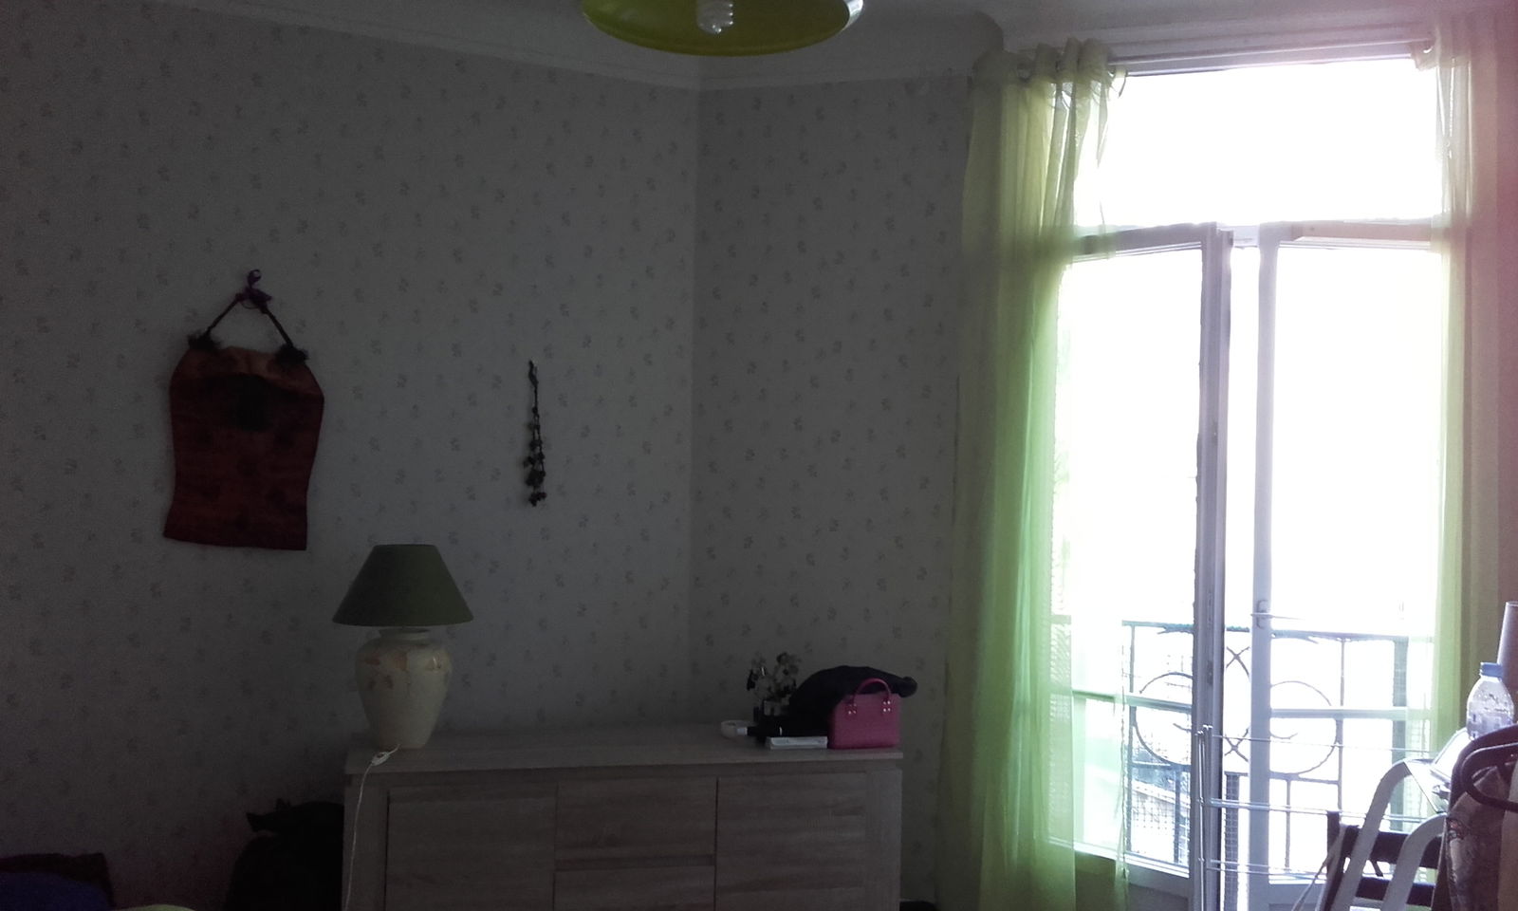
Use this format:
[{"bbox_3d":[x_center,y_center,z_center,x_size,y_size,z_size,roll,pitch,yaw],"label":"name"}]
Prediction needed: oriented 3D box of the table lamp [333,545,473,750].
[{"bbox_3d":[-1.005,0.538,3.598,0.388,0.560,0.388,2,-1,-14],"label":"table lamp"}]

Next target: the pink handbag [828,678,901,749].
[{"bbox_3d":[0.279,0.684,3.395,0.183,0.178,0.085,1,0,-18],"label":"pink handbag"}]

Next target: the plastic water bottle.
[{"bbox_3d":[1.153,0.435,1.997,0.066,0.215,0.066,1,-2,30],"label":"plastic water bottle"}]

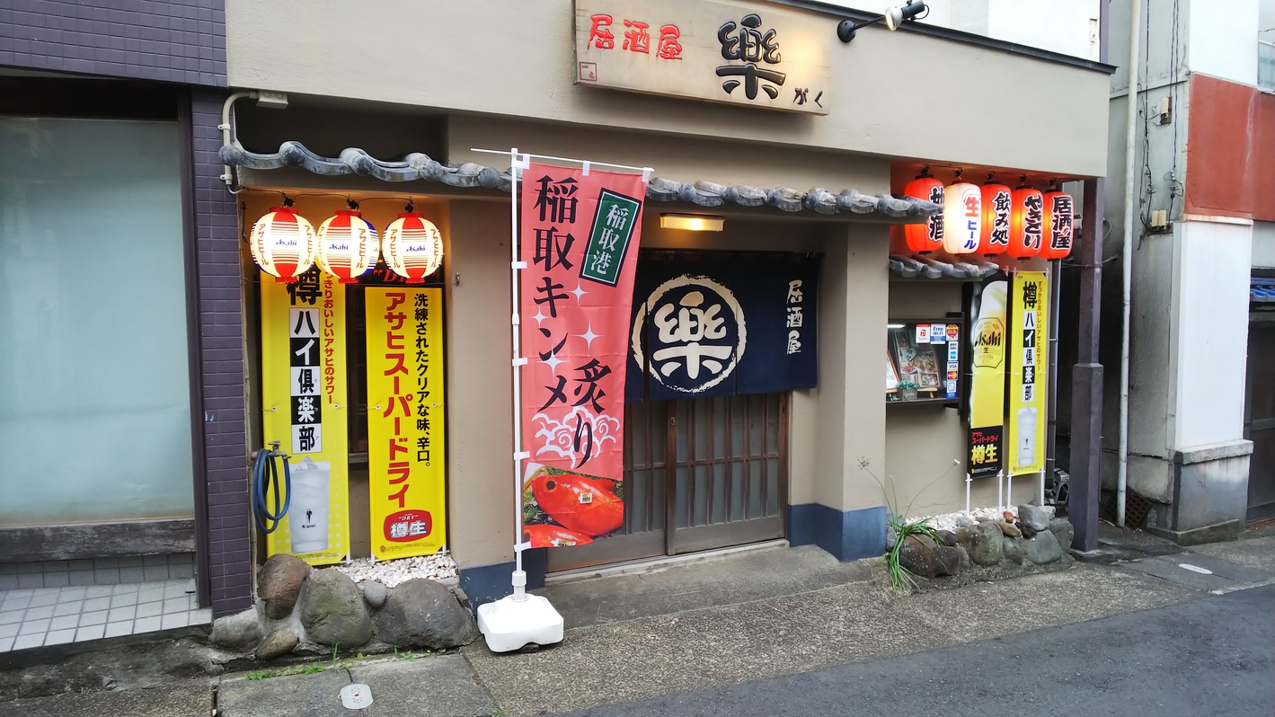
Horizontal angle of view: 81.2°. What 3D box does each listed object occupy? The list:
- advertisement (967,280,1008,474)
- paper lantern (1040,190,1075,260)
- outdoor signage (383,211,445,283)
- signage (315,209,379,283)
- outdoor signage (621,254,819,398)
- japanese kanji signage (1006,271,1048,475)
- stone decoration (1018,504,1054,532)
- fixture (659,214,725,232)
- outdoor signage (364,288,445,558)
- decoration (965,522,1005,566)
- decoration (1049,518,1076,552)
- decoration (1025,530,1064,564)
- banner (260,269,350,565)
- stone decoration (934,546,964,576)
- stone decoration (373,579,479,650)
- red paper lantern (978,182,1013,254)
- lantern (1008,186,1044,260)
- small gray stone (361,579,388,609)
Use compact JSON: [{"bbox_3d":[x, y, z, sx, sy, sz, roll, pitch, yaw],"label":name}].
[{"bbox_3d":[2.741,0.133,5.813,0.389,1.596,0.030,-2,4,-25],"label":"advertisement"},{"bbox_3d":[2.889,-0.916,5.122,0.220,0.475,0.220,0,4,1],"label":"paper lantern"},{"bbox_3d":[-1.074,-0.530,3.563,0.280,0.335,0.280,-2,4,-23],"label":"outdoor signage"},{"bbox_3d":[-1.402,-0.543,3.603,0.283,0.348,0.283,-1,3,-14],"label":"signage"},{"bbox_3d":[0.318,-0.199,4.278,1.740,0.830,0.050,-2,3,-23],"label":"outdoor signage"},{"bbox_3d":[2.901,0.117,5.508,0.370,1.500,0.030,-2,3,-23],"label":"japanese kanji signage"},{"bbox_3d":[2.775,1.112,5.173,0.220,0.180,0.200,-2,4,-23],"label":"stone decoration"},{"bbox_3d":[0.309,-0.766,4.190,0.395,0.090,0.105,-2,3,-23],"label":"fixture"},{"bbox_3d":[-1.197,0.335,3.845,0.370,1.400,0.030,-2,4,-23],"label":"outdoor signage"},{"bbox_3d":[2.257,1.207,4.835,0.240,0.265,0.220,-2,4,-23],"label":"decoration"},{"bbox_3d":[2.955,1.228,5.196,0.200,0.205,0.210,-2,3,-23],"label":"decoration"},{"bbox_3d":[2.711,1.262,4.950,0.215,0.190,0.200,-2,3,-23],"label":"decoration"},{"bbox_3d":[-1.691,0.259,3.770,0.394,1.596,0.030,-1,4,-22],"label":"banner"},{"bbox_3d":[2.036,1.326,4.865,0.157,0.162,0.151,-1,4,-22],"label":"stone decoration"},{"bbox_3d":[-1.011,1.217,3.570,0.455,0.247,0.303,-1,4,-22],"label":"stone decoration"},{"bbox_3d":[2.406,-0.945,5.018,0.235,0.500,0.235,0,3,0],"label":"red paper lantern"},{"bbox_3d":[2.839,-0.989,5.428,0.247,0.540,0.247,-1,3,-8],"label":"lantern"},{"bbox_3d":[-1.234,1.103,3.483,0.125,0.130,0.110,-2,4,-23],"label":"small gray stone"}]

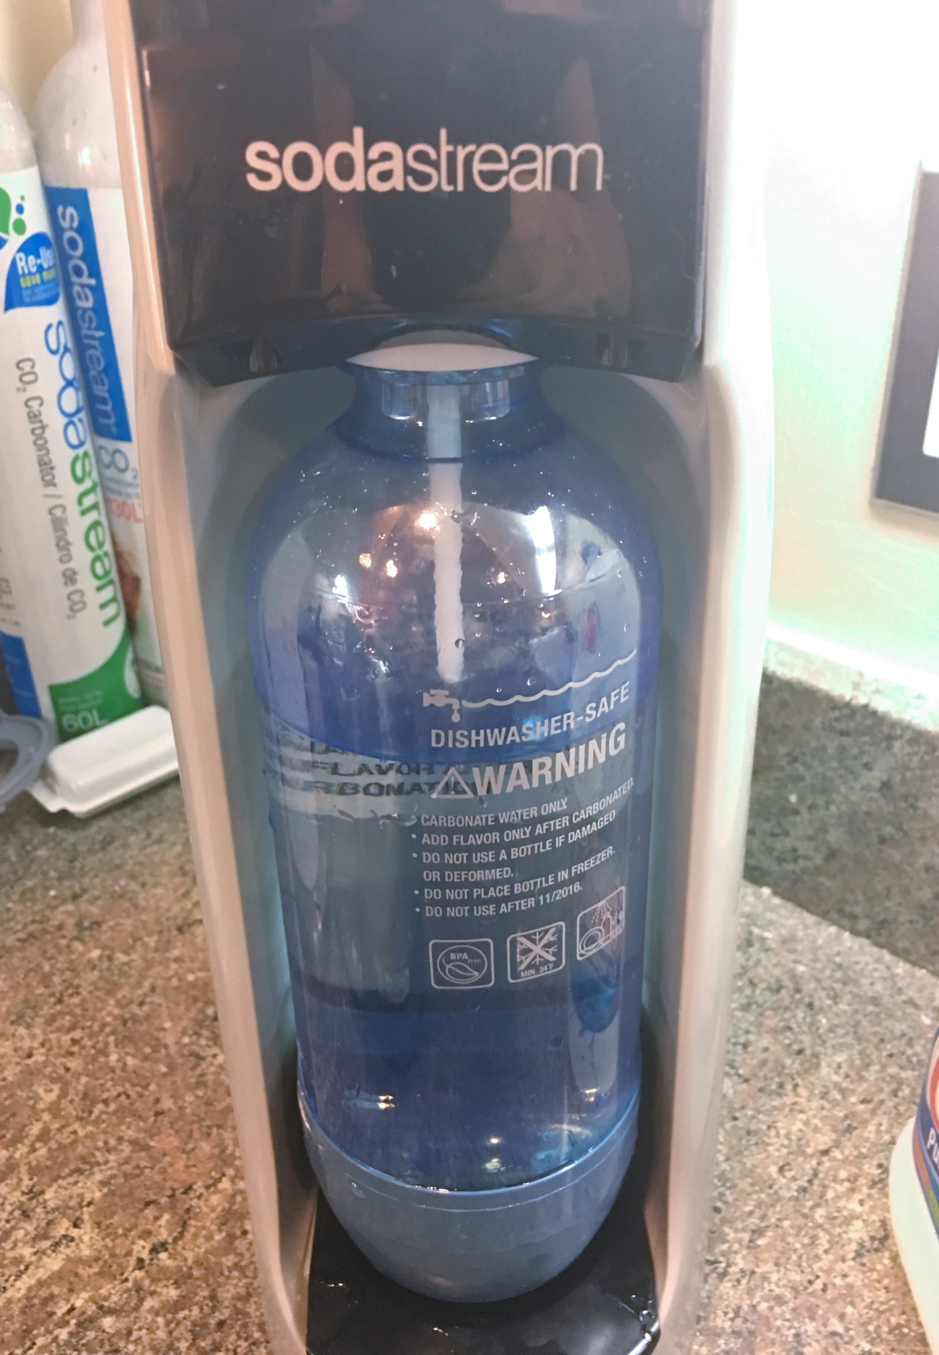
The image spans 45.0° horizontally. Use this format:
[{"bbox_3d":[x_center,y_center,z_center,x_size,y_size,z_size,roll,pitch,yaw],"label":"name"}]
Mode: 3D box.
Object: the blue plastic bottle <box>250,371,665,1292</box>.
[{"bbox_3d":[-0.002,0.030,0.260,0.087,0.236,0.087,-8,28,-11],"label":"blue plastic bottle"}]

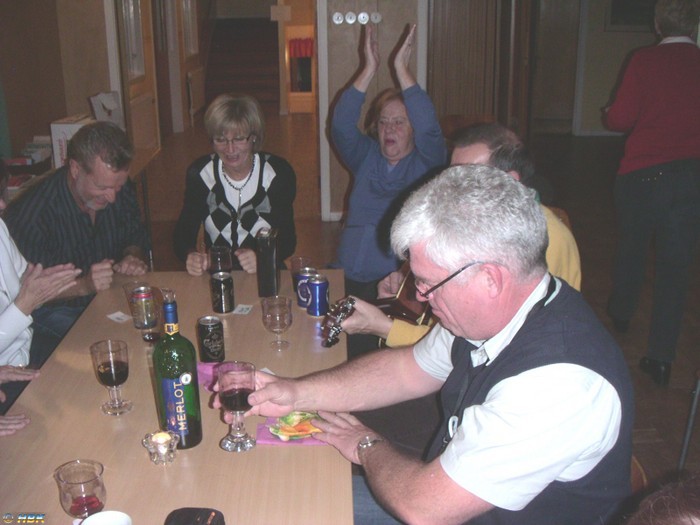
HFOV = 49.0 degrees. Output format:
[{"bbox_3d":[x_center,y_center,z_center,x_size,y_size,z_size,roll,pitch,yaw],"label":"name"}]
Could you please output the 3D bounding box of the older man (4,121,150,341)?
[{"bbox_3d":[-0.859,0.167,2.602,0.680,1.285,0.540,15,24,39],"label":"older man"}]

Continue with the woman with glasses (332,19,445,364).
[{"bbox_3d":[0.134,-0.070,2.863,0.460,1.555,0.660,0,18,3],"label":"woman with glasses"}]

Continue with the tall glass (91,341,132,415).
[{"bbox_3d":[-0.537,0.264,1.747,0.081,0.154,0.081,-1,18,0],"label":"tall glass"}]

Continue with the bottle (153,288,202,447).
[{"bbox_3d":[-0.362,0.220,1.604,0.086,0.335,0.086,0,18,0],"label":"bottle"}]

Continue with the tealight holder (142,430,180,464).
[{"bbox_3d":[-0.386,0.382,1.575,0.073,0.045,0.073,0,18,0],"label":"tealight holder"}]

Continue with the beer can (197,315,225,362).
[{"bbox_3d":[-0.363,0.199,2.005,0.066,0.115,0.066,-1,18,0],"label":"beer can"}]

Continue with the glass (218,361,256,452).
[{"bbox_3d":[-0.234,0.301,1.605,0.079,0.166,0.079,-1,18,0],"label":"glass"}]

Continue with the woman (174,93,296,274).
[{"bbox_3d":[-0.385,0.062,2.843,0.460,1.325,0.660,-1,18,-3],"label":"woman"}]

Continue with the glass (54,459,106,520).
[{"bbox_3d":[-0.454,0.415,1.311,0.077,0.133,0.077,-1,18,0],"label":"glass"}]

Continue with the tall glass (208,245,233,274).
[{"bbox_3d":[-0.425,0.014,2.546,0.075,0.132,0.075,-1,18,0],"label":"tall glass"}]

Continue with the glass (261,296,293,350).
[{"bbox_3d":[-0.192,0.168,2.069,0.081,0.130,0.081,-1,18,0],"label":"glass"}]

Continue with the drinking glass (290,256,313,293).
[{"bbox_3d":[-0.153,0.045,2.494,0.070,0.120,0.070,0,18,0],"label":"drinking glass"}]

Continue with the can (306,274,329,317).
[{"bbox_3d":[-0.097,0.098,2.313,0.066,0.116,0.066,0,18,0],"label":"can"}]

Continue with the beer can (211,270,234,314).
[{"bbox_3d":[-0.387,0.089,2.332,0.066,0.115,0.066,-1,18,0],"label":"beer can"}]

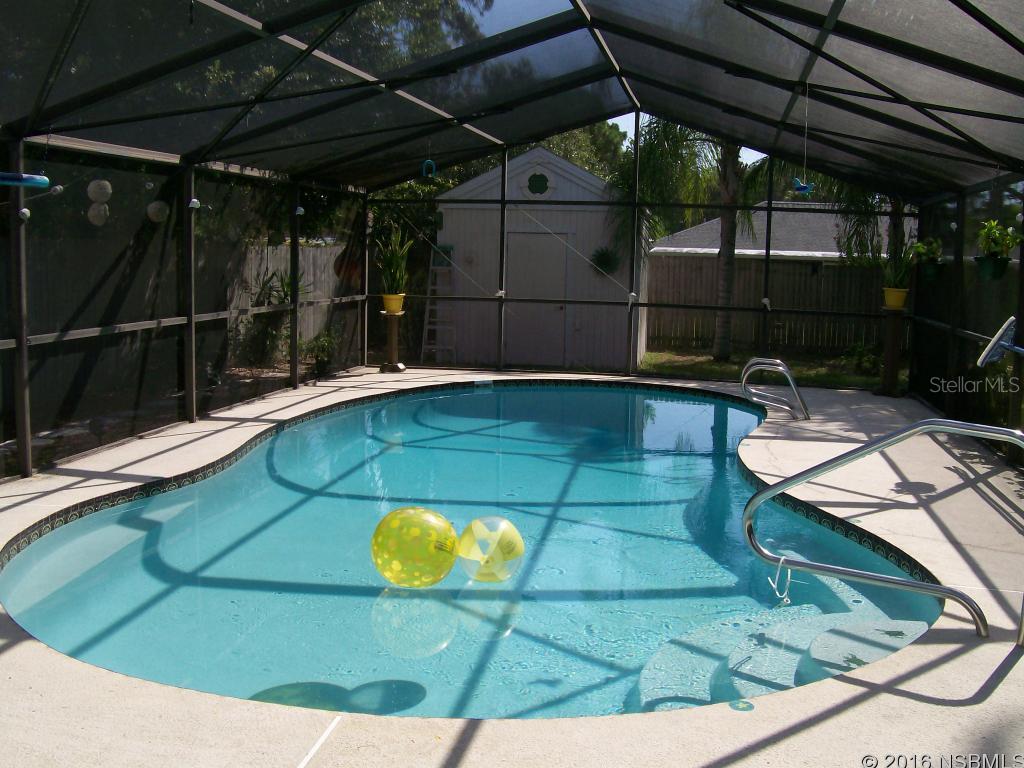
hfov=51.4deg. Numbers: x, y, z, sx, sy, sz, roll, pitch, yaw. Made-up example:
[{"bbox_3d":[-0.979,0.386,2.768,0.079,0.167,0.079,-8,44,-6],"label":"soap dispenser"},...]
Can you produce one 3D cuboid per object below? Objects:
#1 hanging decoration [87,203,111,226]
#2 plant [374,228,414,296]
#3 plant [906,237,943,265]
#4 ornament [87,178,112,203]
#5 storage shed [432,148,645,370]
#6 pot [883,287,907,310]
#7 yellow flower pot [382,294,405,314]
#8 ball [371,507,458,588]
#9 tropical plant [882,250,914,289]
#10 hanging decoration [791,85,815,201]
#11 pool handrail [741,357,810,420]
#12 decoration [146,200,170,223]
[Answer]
[{"bbox_3d":[-3.548,-1.458,9.136,0.184,0.197,0.172,3,8,11],"label":"hanging decoration"},{"bbox_3d":[-1.537,-1.589,13.814,0.480,0.856,0.460,1,7,0],"label":"plant"},{"bbox_3d":[4.551,-1.473,11.750,0.380,0.310,0.390,3,8,11],"label":"plant"},{"bbox_3d":[-3.535,-1.656,9.136,0.202,0.189,0.189,3,8,11],"label":"ornament"},{"bbox_3d":[0.624,-2.011,16.820,3.100,3.150,2.500,3,8,11],"label":"storage shed"},{"bbox_3d":[4.577,-1.020,12.709,0.300,0.280,0.300,3,8,11],"label":"pot"},{"bbox_3d":[-1.540,-1.031,13.814,0.290,0.255,0.290,1,7,0],"label":"yellow flower pot"},{"bbox_3d":[-0.515,0.864,5.630,0.440,0.430,0.440,1,7,0],"label":"ball"},{"bbox_3d":[4.612,-1.366,12.709,0.390,0.450,0.390,3,8,11],"label":"tropical plant"},{"bbox_3d":[2.325,-1.939,8.480,0.180,0.880,0.130,3,8,11],"label":"hanging decoration"},{"bbox_3d":[2.735,0.031,11.066,0.723,0.585,0.610,3,8,11],"label":"pool handrail"},{"bbox_3d":[-3.366,-1.640,10.125,0.209,0.209,0.200,3,8,11],"label":"decoration"}]

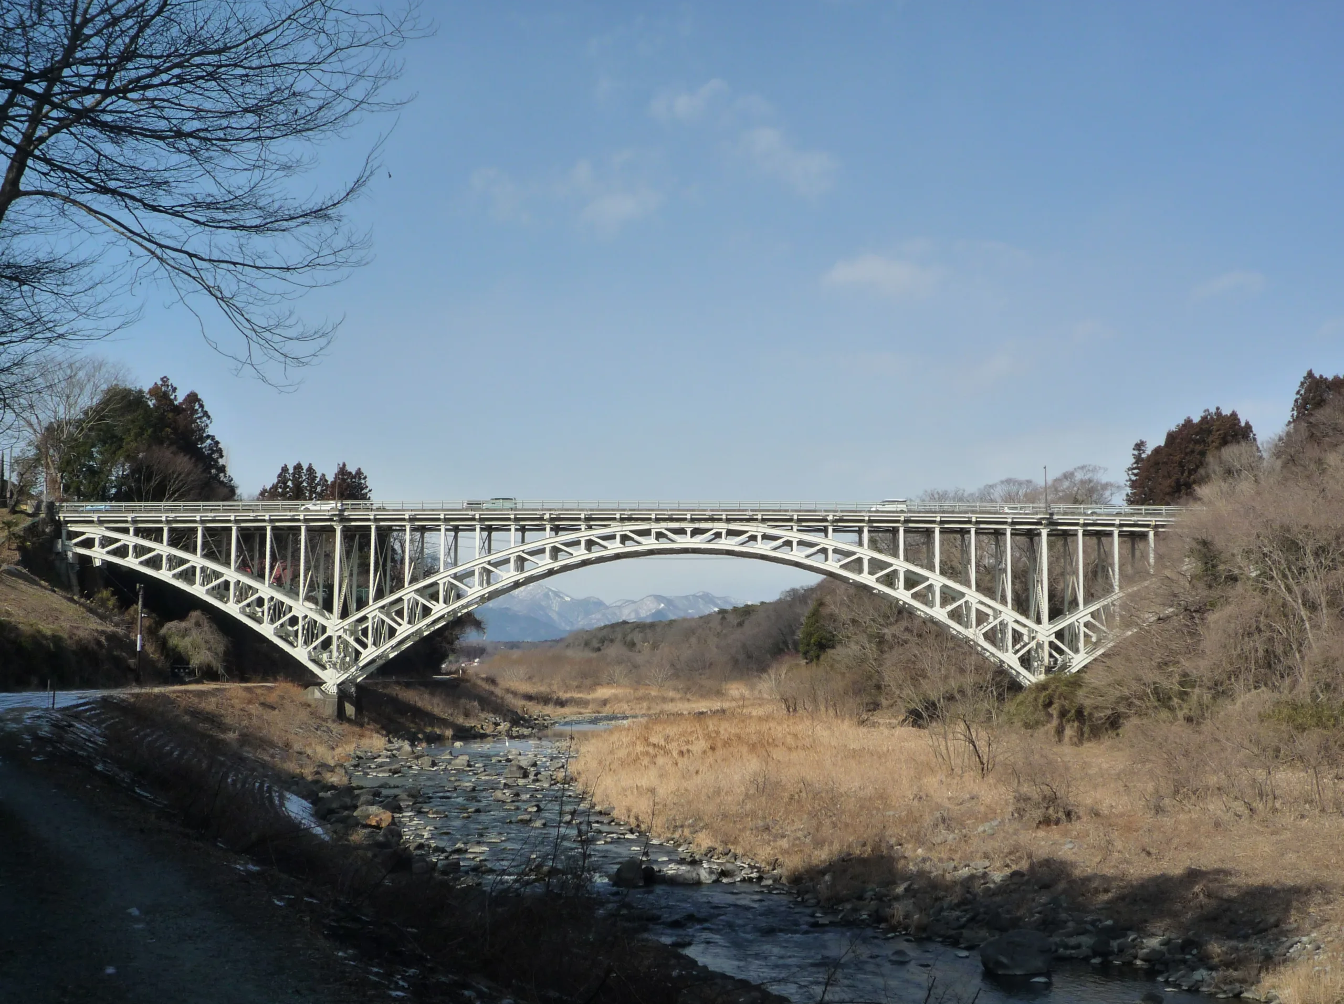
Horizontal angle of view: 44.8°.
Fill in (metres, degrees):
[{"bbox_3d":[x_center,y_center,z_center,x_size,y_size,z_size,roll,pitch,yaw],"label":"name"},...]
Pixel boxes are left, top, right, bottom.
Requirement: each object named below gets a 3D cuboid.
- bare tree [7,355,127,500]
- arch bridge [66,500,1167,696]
[{"bbox_3d":[-66.471,-7.534,180.000,13.500,17.500,13.000,0,-6,2],"label":"bare tree"},{"bbox_3d":[1.786,10.080,167.011,128.510,19.376,9.357,0,-6,2],"label":"arch bridge"}]

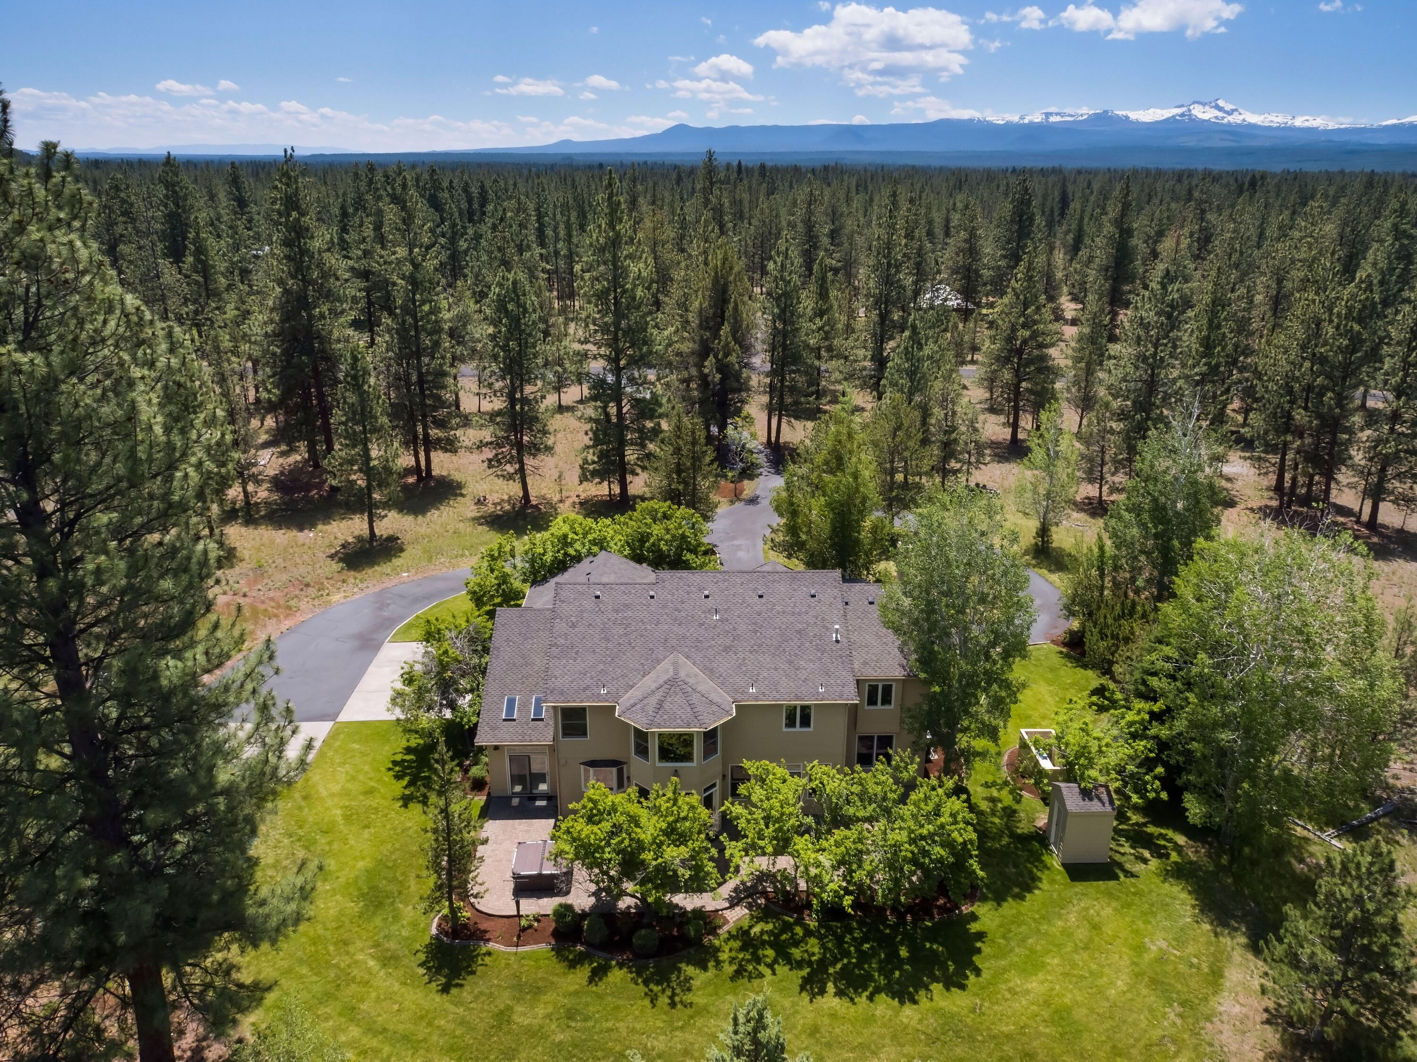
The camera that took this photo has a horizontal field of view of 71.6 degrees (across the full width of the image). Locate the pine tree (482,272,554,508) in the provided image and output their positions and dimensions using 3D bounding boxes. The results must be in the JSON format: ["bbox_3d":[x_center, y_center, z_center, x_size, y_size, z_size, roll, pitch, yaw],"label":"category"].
[{"bbox_3d":[-15.323,-11.318,78.809,5.500,19.390,5.400,0,20,0],"label":"pine tree"}]

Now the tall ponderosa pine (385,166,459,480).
[{"bbox_3d":[-24.054,-16.452,81.301,6.400,25.680,6.400,1,21,0],"label":"tall ponderosa pine"}]

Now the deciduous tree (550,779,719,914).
[{"bbox_3d":[-2.692,12.033,36.181,6.000,5.300,5.500,0,20,0],"label":"deciduous tree"}]

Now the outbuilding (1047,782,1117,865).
[{"bbox_3d":[15.248,11.676,40.069,1.950,3.000,2.000,1,21,0],"label":"outbuilding"}]

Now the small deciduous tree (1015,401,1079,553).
[{"bbox_3d":[24.150,-3.785,69.716,4.600,11.030,4.600,1,21,0],"label":"small deciduous tree"}]

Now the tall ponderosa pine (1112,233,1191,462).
[{"bbox_3d":[40.533,-15.691,89.567,6.600,20.690,6.400,0,20,0],"label":"tall ponderosa pine"}]

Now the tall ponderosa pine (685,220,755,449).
[{"bbox_3d":[1.102,-18.130,94.110,6.400,21.720,6.200,0,20,0],"label":"tall ponderosa pine"}]

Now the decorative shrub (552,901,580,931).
[{"bbox_3d":[-5.420,14.417,36.915,1.080,1.120,1.080,0,21,0],"label":"decorative shrub"}]

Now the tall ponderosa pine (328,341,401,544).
[{"bbox_3d":[-24.831,-6.132,70.951,5.200,15.020,5.000,0,20,0],"label":"tall ponderosa pine"}]

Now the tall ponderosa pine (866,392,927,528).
[{"bbox_3d":[14.227,-5.261,74.089,5.000,10.520,5.000,1,21,0],"label":"tall ponderosa pine"}]

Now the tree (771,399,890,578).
[{"bbox_3d":[8.300,-2.787,66.667,7.600,11.800,7.300,0,21,0],"label":"tree"}]

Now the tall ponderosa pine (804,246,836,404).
[{"bbox_3d":[13.329,-23.766,115.392,3.900,17.650,3.900,0,20,0],"label":"tall ponderosa pine"}]

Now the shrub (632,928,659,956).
[{"bbox_3d":[-2.261,14.719,35.191,1.000,0.950,1.000,0,20,0],"label":"shrub"}]

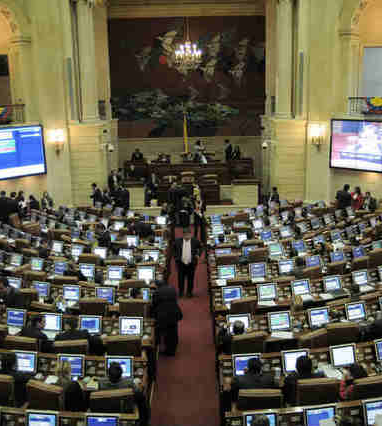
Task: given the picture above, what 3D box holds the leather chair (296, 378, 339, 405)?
[{"bbox_3d":[1.542,2.492,6.275,0.610,1.030,0.650,-2,13,-4],"label":"leather chair"}]

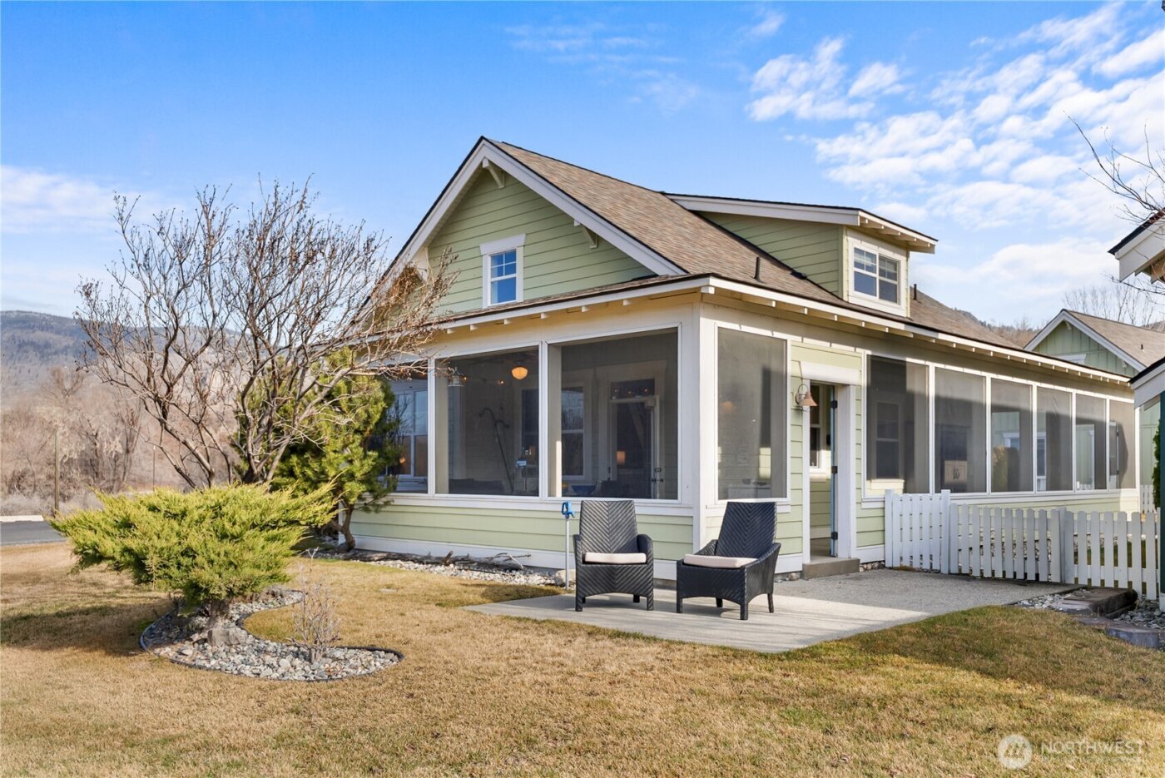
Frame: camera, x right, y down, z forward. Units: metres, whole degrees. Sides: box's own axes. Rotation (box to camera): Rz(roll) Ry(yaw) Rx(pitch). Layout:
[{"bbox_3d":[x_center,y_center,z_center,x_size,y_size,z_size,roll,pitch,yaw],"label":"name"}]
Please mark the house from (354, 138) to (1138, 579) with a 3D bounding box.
[{"bbox_3d":[4.169,0.060,16.782,16.100,5.400,7.550,5,-7,-45],"label":"house"}]

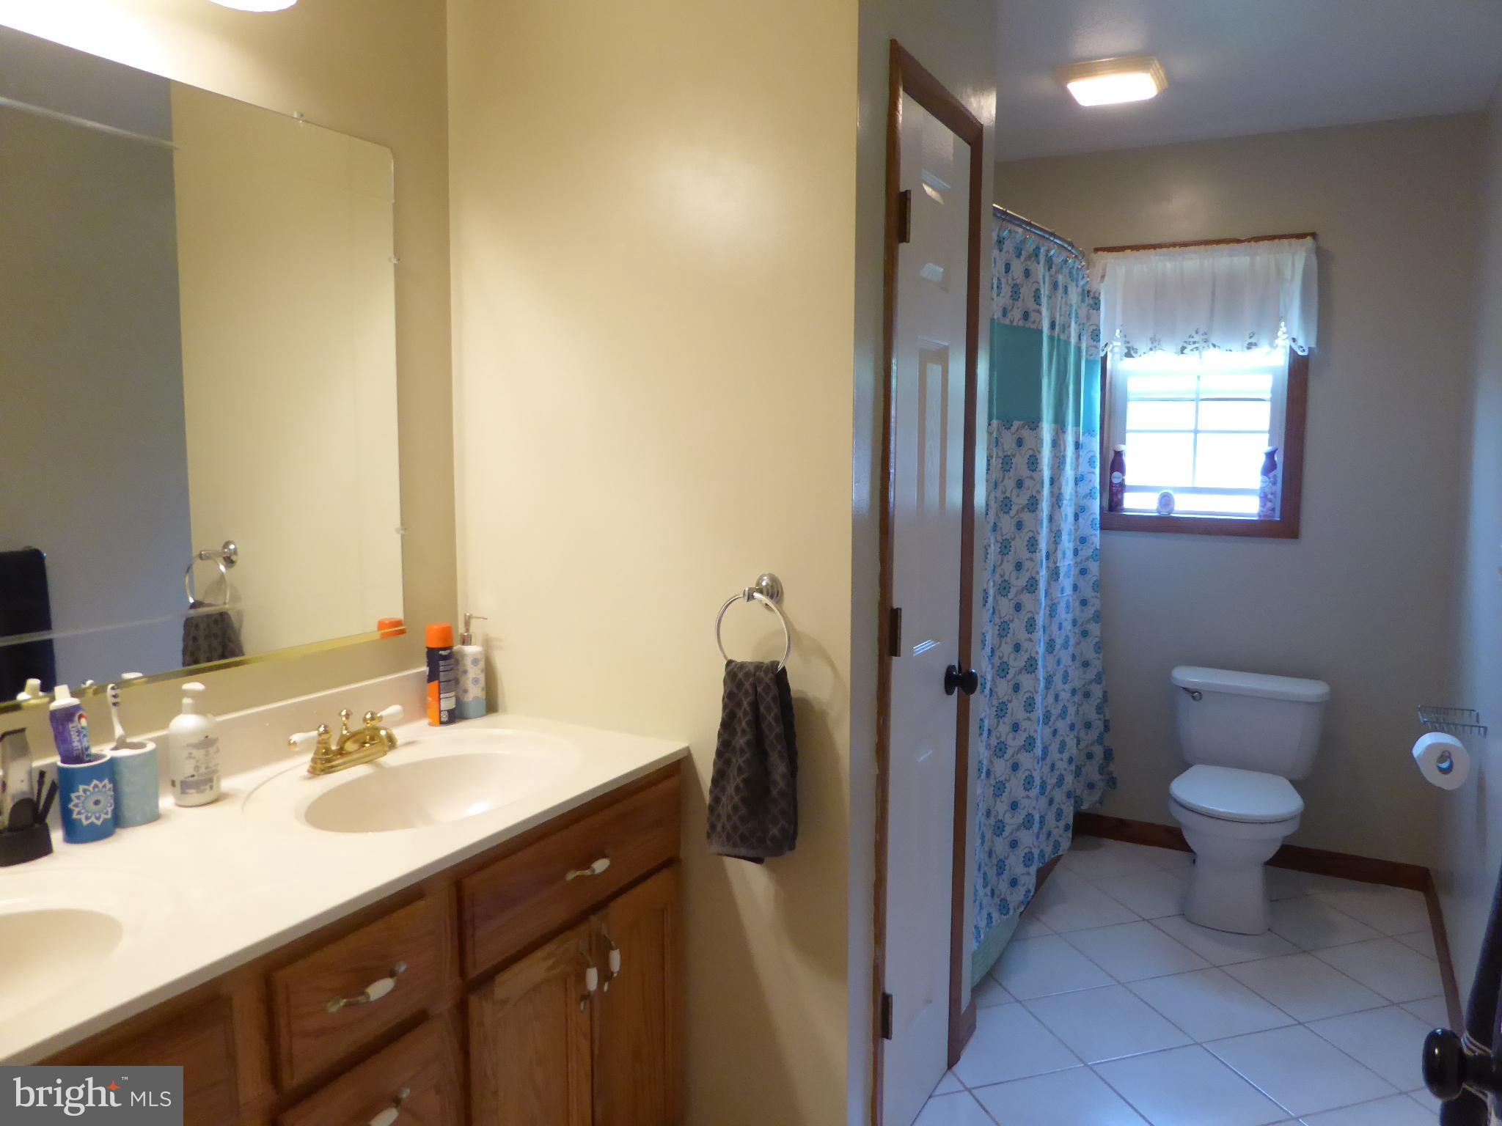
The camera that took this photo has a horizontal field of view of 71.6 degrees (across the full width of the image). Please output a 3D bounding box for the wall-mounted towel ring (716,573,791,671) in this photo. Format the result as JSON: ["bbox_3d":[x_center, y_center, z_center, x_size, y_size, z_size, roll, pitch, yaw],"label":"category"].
[{"bbox_3d":[0.017,0.107,1.810,0.150,0.178,0.075,3,7,29],"label":"wall-mounted towel ring"}]

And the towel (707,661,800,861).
[{"bbox_3d":[0.000,0.351,1.818,0.172,0.362,0.080,3,7,29],"label":"towel"}]

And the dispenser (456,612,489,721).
[{"bbox_3d":[-0.585,0.209,2.150,0.091,0.214,0.077,2,6,17],"label":"dispenser"}]

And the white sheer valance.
[{"bbox_3d":[1.485,-0.874,3.449,0.670,0.362,0.075,3,7,29],"label":"white sheer valance"}]

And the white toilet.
[{"bbox_3d":[1.513,0.729,3.231,0.460,0.685,0.700,3,7,29],"label":"white toilet"}]

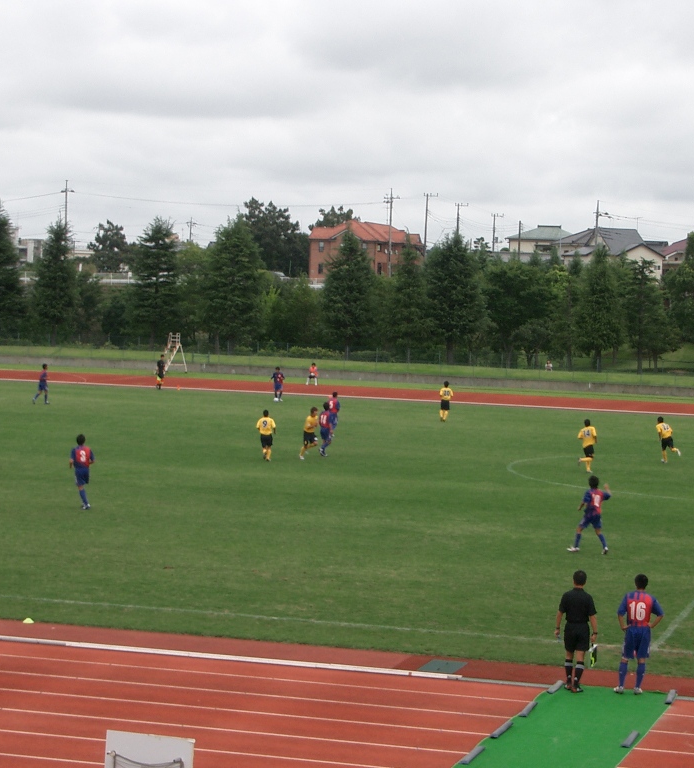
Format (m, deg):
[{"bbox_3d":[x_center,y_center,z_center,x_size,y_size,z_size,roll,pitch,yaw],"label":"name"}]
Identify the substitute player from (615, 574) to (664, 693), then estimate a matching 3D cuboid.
[{"bbox_3d":[4.166,3.554,31.122,0.660,1.690,0.420,2,3,6],"label":"substitute player"}]

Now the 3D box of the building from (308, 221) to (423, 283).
[{"bbox_3d":[2.605,-16.340,277.271,9.091,8.000,22.000,3,3,15],"label":"building"}]

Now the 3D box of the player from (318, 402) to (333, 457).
[{"bbox_3d":[-0.696,1.474,70.900,0.520,1.680,0.580,4,3,30],"label":"player"}]

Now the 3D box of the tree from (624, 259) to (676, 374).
[{"bbox_3d":[18.202,-4.055,131.500,3.200,6.870,3.200,3,3,15],"label":"tree"}]

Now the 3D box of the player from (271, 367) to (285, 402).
[{"bbox_3d":[-3.276,-0.009,103.915,0.600,1.682,0.420,2,3,-9],"label":"player"}]

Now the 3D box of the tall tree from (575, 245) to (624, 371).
[{"bbox_3d":[15.166,-4.492,132.000,3.200,7.500,3.200,3,3,15],"label":"tall tree"}]

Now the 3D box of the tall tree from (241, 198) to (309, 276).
[{"bbox_3d":[-9.179,-18.748,285.000,9.600,11.000,9.200,2,3,0],"label":"tall tree"}]

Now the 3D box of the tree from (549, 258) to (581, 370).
[{"bbox_3d":[13.637,-4.318,136.000,2.300,6.989,2.300,2,3,6],"label":"tree"}]

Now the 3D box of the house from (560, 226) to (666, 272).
[{"bbox_3d":[28.758,-12.884,238.000,10.500,8.300,8.500,1,3,-12],"label":"house"}]

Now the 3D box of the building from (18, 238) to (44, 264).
[{"bbox_3d":[-37.185,-14.438,258.000,5.000,6.000,6.000,2,3,-6],"label":"building"}]

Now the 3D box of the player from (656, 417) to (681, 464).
[{"bbox_3d":[10.803,1.851,73.666,0.520,1.552,0.750,0,3,-34],"label":"player"}]

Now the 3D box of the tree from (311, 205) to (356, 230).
[{"bbox_3d":[-1.888,-18.032,285.000,6.500,10.500,6.500,3,3,15],"label":"tree"}]

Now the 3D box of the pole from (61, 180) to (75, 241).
[{"bbox_3d":[-31.891,-17.025,247.725,1.600,11.979,0.500,3,3,15],"label":"pole"}]

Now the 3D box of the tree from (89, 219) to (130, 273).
[{"bbox_3d":[-27.969,-15.545,257.830,5.200,7.413,5.000,3,3,15],"label":"tree"}]

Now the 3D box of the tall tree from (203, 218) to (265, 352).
[{"bbox_3d":[-6.958,-6.229,137.162,4.040,8.645,4.040,2,3,0],"label":"tall tree"}]

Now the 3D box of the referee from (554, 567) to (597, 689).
[{"bbox_3d":[3.319,3.526,31.299,0.626,1.728,0.384,3,3,9],"label":"referee"}]

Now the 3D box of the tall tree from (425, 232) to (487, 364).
[{"bbox_3d":[6.672,-5.234,134.000,3.900,7.980,3.900,3,3,15],"label":"tall tree"}]

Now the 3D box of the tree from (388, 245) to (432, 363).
[{"bbox_3d":[3.978,-5.011,135.000,3.100,7.330,3.100,2,2,0],"label":"tree"}]

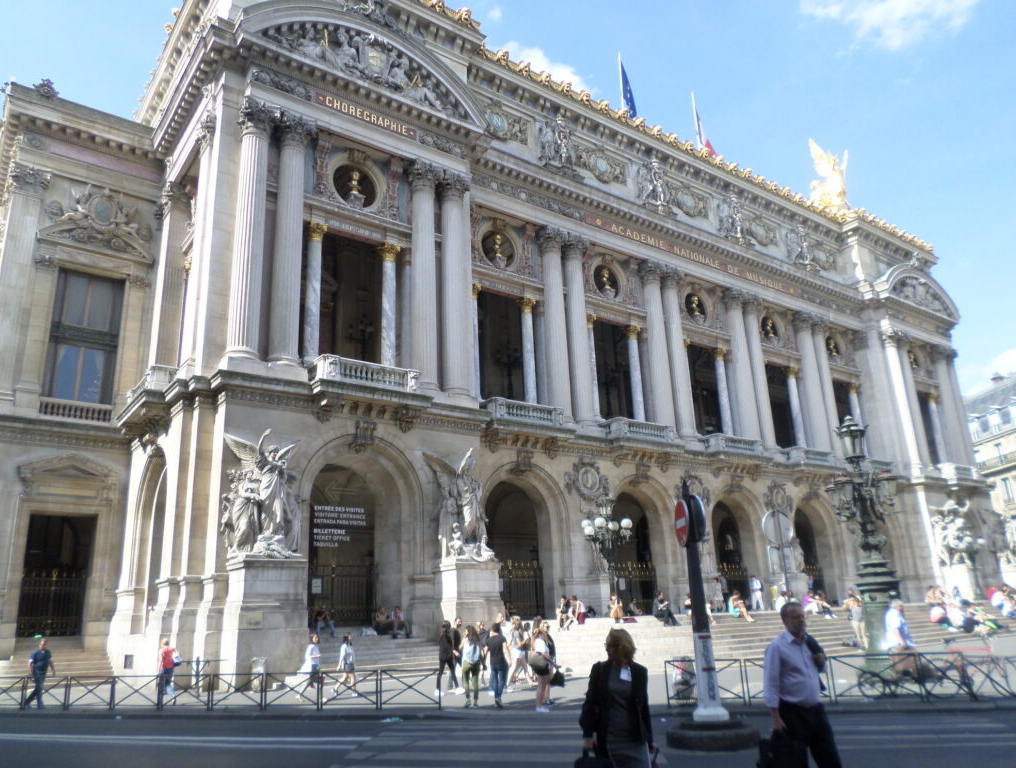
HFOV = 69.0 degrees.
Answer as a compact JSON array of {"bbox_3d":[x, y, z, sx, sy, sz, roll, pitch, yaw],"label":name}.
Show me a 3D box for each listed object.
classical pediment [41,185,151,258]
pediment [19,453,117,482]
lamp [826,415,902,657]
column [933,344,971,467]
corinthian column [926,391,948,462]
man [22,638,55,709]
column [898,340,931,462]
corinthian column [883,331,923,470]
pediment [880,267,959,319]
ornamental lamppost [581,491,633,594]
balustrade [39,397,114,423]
[{"bbox_3d":[-18.080,-7.327,32.880,4.500,3.450,0.550,10,-20,-34],"label":"classical pediment"},{"bbox_3d":[-17.555,3.306,29.694,3.400,1.150,0.500,10,-20,-34],"label":"pediment"},{"bbox_3d":[8.940,3.876,18.330,1.800,6.412,1.800,10,-20,-34],"label":"lamp"},{"bbox_3d":[35.740,2.146,59.763,1.270,10.400,1.270,10,-20,-36],"label":"column"},{"bbox_3d":[32.854,3.339,56.423,0.720,6.127,0.720,10,-20,-34],"label":"corinthian column"},{"bbox_3d":[-12.552,7.768,19.804,0.550,1.750,0.560,-12,-19,29],"label":"man"},{"bbox_3d":[30.733,1.288,56.138,1.270,10.400,1.270,10,-20,-36],"label":"column"},{"bbox_3d":[29.527,1.082,55.265,1.270,10.400,1.270,10,-20,-36],"label":"corinthian column"},{"bbox_3d":[33.361,-7.406,60.519,10.900,3.600,1.600,10,-20,-36],"label":"pediment"},{"bbox_3d":[3.924,6.456,28.126,1.900,4.520,1.900,-2,-17,-1],"label":"ornamental lamppost"},{"bbox_3d":[-17.094,1.037,29.337,2.600,0.750,0.300,10,-20,-36],"label":"balustrade"}]

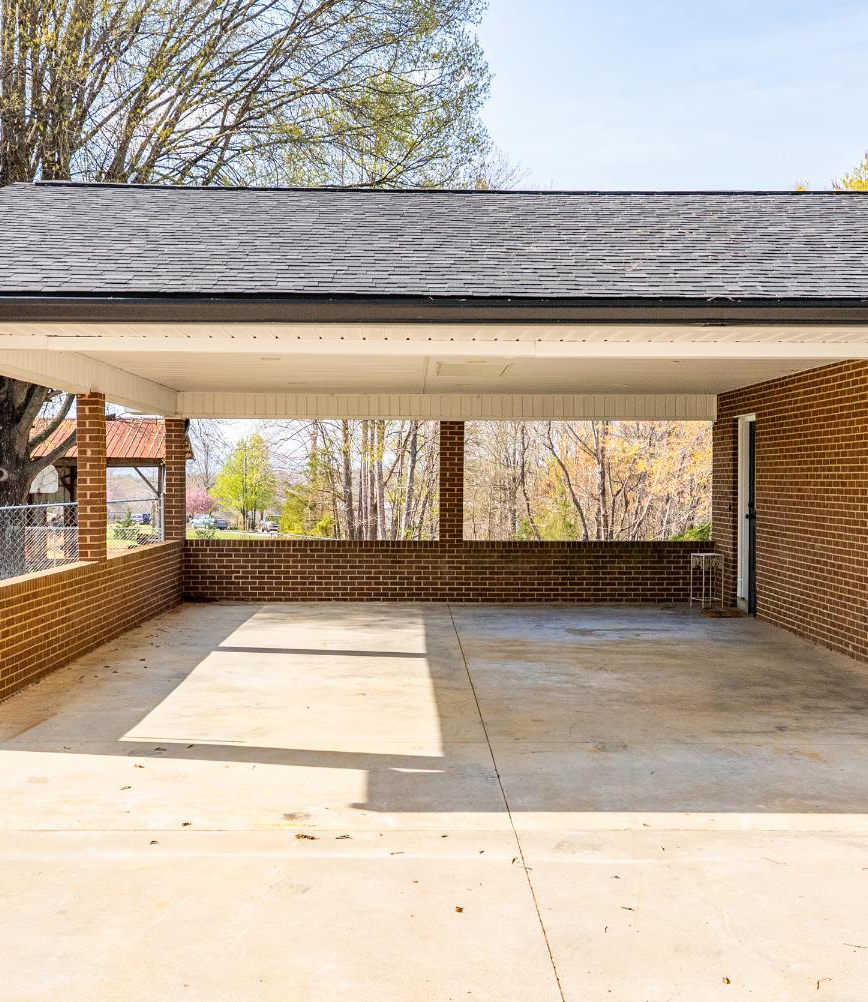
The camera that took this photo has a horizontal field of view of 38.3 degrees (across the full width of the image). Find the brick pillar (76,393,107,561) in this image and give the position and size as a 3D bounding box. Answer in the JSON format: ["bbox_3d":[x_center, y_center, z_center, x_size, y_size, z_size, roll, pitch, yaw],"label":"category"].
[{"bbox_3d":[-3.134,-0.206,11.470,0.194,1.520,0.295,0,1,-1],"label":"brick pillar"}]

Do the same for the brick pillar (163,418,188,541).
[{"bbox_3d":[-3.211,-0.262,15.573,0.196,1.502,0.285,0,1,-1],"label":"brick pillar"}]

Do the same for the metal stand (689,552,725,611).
[{"bbox_3d":[3.294,0.961,15.044,0.275,0.650,0.275,0,1,-20],"label":"metal stand"}]

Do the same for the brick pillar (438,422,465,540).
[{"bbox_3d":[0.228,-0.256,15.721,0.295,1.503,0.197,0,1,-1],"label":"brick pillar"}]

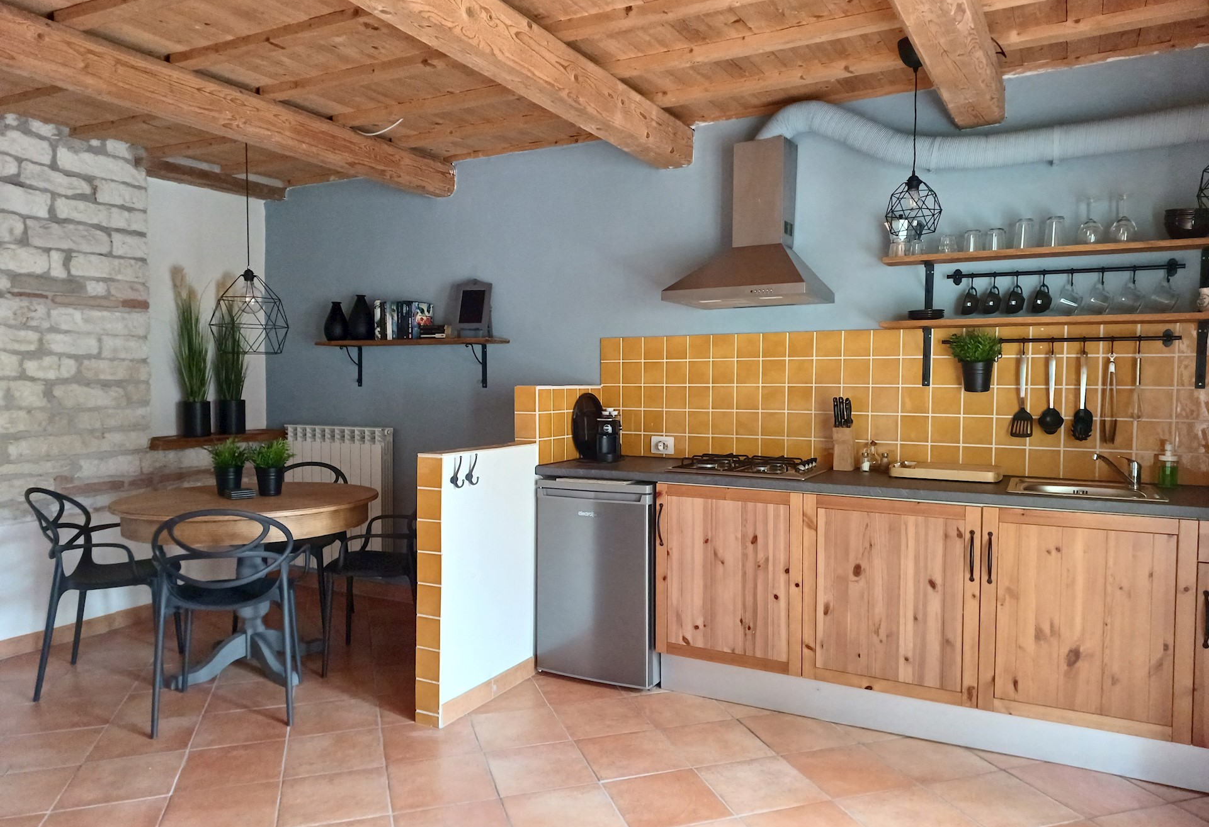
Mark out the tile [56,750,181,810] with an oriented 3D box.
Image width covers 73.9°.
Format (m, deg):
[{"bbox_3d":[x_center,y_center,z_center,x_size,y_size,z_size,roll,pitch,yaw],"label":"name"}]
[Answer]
[{"bbox_3d":[-1.536,1.175,2.570,0.316,0.010,0.316,0,2,-18],"label":"tile"}]

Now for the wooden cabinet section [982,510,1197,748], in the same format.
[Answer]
[{"bbox_3d":[1.672,0.658,2.842,0.599,0.698,0.550,1,3,27],"label":"wooden cabinet section"}]

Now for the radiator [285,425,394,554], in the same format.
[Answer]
[{"bbox_3d":[-1.602,0.516,4.828,0.800,0.880,0.097,1,2,28],"label":"radiator"}]

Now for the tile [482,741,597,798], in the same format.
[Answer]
[{"bbox_3d":[-0.219,1.182,2.676,0.317,0.010,0.317,0,2,-18],"label":"tile"}]

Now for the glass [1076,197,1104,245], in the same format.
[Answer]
[{"bbox_3d":[1.816,-0.714,3.009,0.090,0.187,0.090,1,2,27],"label":"glass"}]

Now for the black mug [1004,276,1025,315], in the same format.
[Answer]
[{"bbox_3d":[1.610,-0.439,3.125,0.060,0.113,0.085,19,10,26],"label":"black mug"}]

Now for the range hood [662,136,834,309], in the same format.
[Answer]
[{"bbox_3d":[0.623,-0.832,3.429,0.610,0.710,0.450,1,2,28],"label":"range hood"}]

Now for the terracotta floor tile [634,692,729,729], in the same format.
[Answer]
[{"bbox_3d":[0.296,1.172,3.183,0.317,0.010,0.317,0,2,-18],"label":"terracotta floor tile"}]

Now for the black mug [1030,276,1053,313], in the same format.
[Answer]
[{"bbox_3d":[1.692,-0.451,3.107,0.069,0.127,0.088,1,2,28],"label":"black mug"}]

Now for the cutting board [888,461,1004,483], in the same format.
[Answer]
[{"bbox_3d":[1.358,0.232,3.200,0.410,0.038,0.280,1,2,27],"label":"cutting board"}]

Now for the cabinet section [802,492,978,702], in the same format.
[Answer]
[{"bbox_3d":[1.138,0.645,3.118,0.603,0.698,0.550,1,3,27],"label":"cabinet section"}]

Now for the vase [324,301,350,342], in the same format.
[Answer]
[{"bbox_3d":[-1.587,-0.542,4.760,0.143,0.237,0.143,1,2,28],"label":"vase"}]

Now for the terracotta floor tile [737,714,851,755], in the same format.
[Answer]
[{"bbox_3d":[0.705,1.169,2.956,0.317,0.010,0.315,0,2,-18],"label":"terracotta floor tile"}]

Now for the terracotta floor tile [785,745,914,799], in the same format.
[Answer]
[{"bbox_3d":[0.799,1.180,2.648,0.315,0.010,0.315,0,2,-18],"label":"terracotta floor tile"}]

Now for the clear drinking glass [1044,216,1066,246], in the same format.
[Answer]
[{"bbox_3d":[1.692,-0.682,3.014,0.070,0.118,0.070,1,2,28],"label":"clear drinking glass"}]

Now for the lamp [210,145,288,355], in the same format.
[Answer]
[{"bbox_3d":[-1.557,-0.737,3.510,0.322,0.955,0.322,1,2,28],"label":"lamp"}]

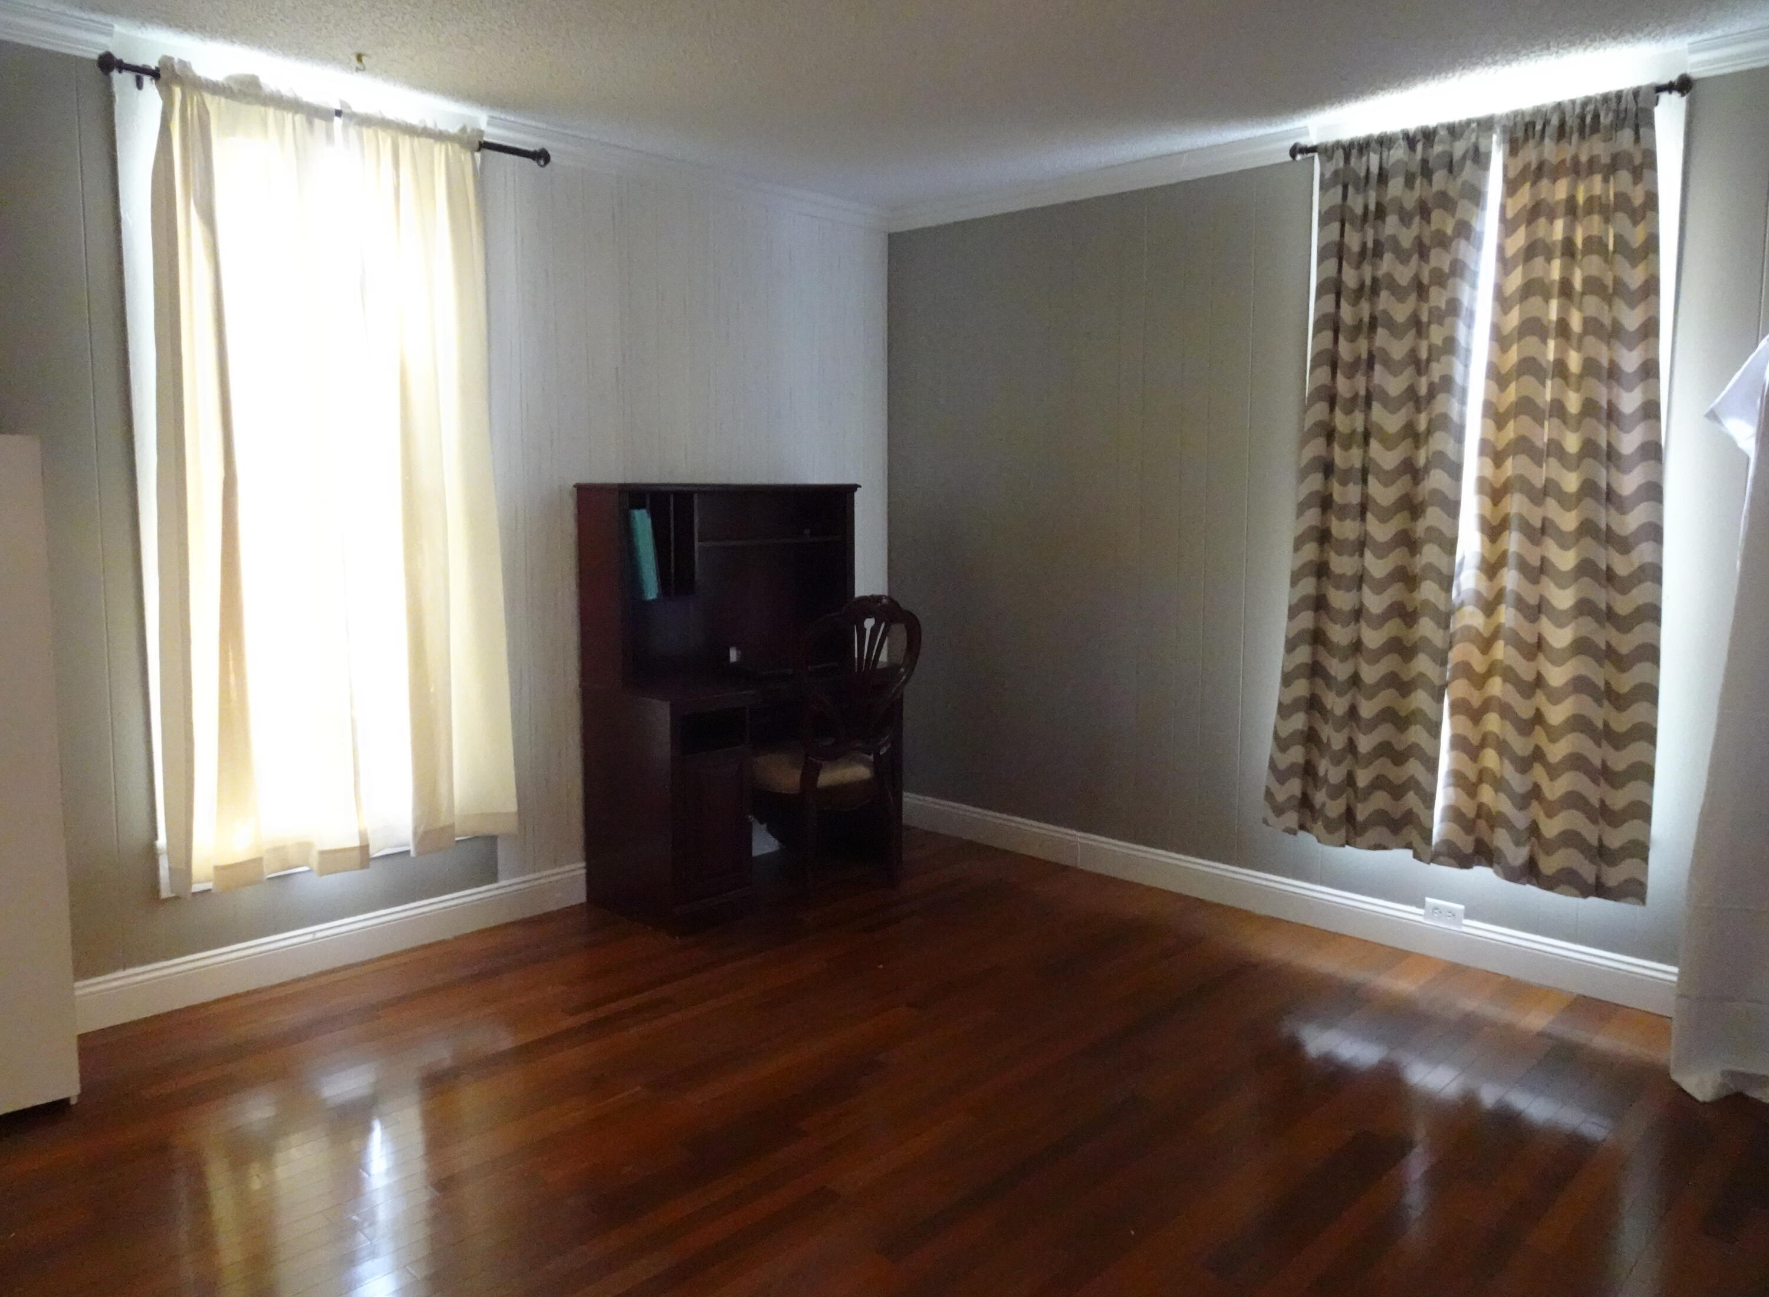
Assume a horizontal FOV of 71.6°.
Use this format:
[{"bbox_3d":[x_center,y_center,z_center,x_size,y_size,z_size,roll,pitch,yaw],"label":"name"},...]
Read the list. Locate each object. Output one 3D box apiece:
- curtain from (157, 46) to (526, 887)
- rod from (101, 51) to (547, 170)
[{"bbox_3d":[-1.490,-0.418,3.394,0.110,2.095,0.987,7,9,43],"label":"curtain"},{"bbox_3d":[-1.439,-1.438,3.322,0.070,0.070,1.204,7,9,43],"label":"rod"}]

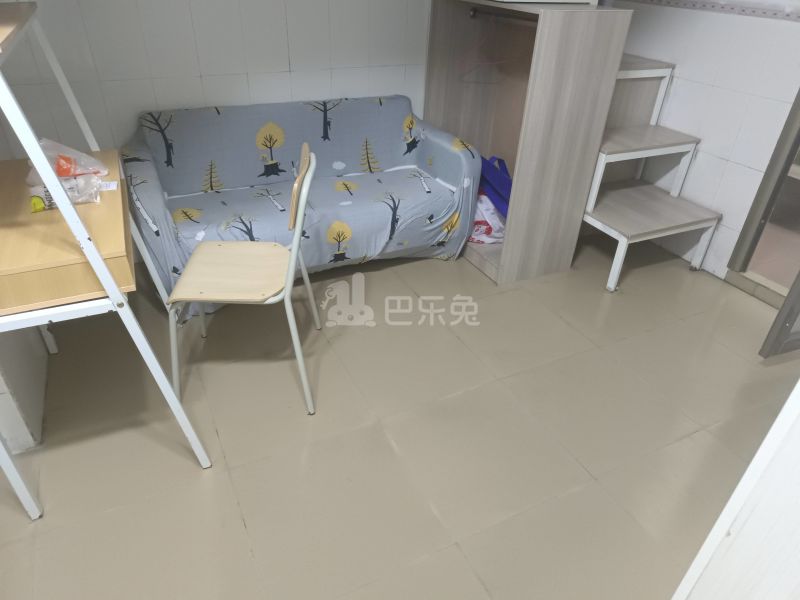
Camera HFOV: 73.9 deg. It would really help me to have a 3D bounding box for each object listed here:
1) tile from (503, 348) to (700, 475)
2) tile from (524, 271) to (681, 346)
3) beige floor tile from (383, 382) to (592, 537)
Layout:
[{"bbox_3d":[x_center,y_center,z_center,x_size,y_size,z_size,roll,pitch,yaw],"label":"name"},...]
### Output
[{"bbox_3d":[0.711,0.374,1.913,0.500,0.012,0.500,-13,35,-23],"label":"tile"},{"bbox_3d":[0.936,0.027,2.489,0.500,0.010,0.500,-13,36,-23],"label":"tile"},{"bbox_3d":[0.265,0.480,1.714,0.500,0.012,0.500,-13,35,-23],"label":"beige floor tile"}]

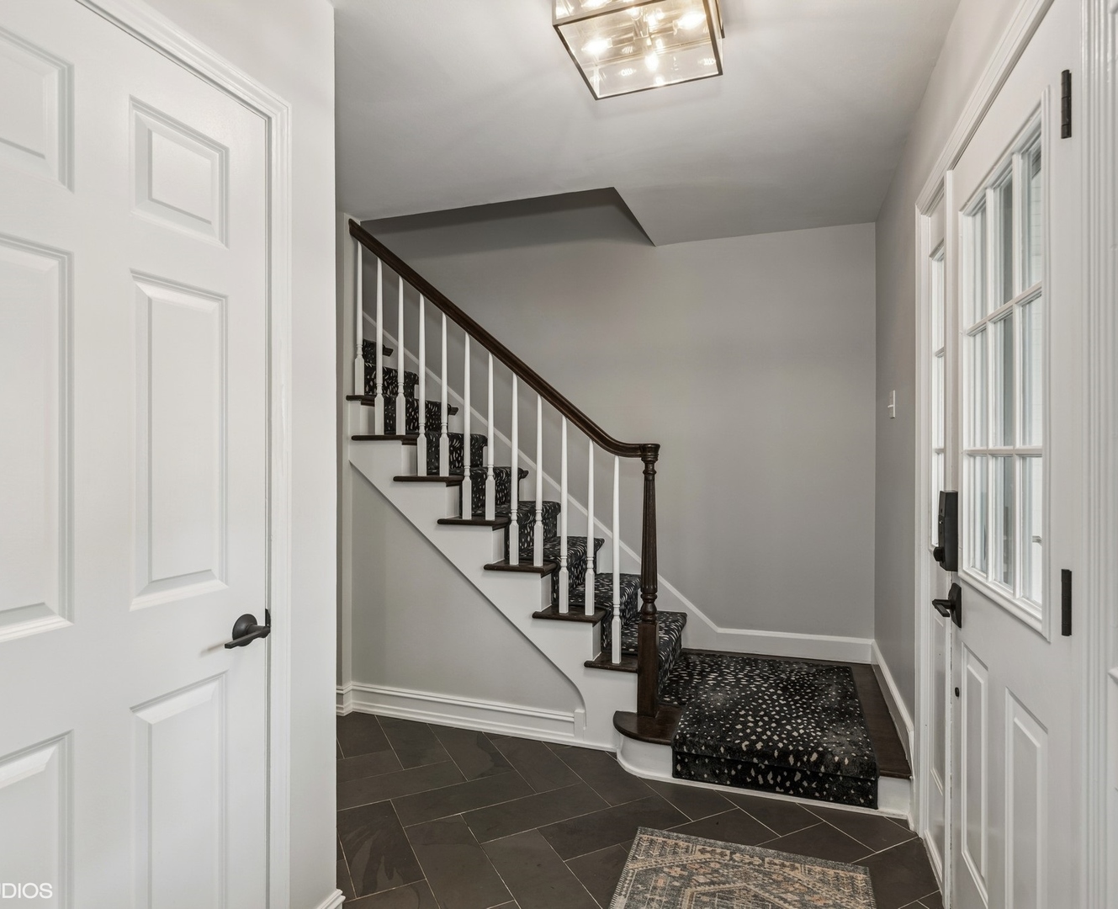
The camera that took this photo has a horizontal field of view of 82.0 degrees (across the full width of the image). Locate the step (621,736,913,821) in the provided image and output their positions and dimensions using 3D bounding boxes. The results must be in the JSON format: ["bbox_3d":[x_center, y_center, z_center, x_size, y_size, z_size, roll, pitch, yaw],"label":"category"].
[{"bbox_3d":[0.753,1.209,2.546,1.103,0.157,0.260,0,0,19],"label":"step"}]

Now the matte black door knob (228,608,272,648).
[{"bbox_3d":[-0.650,0.375,1.321,0.063,0.068,0.143,0,0,19],"label":"matte black door knob"}]

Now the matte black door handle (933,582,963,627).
[{"bbox_3d":[1.005,0.398,1.660,0.063,0.105,0.160,0,0,19],"label":"matte black door handle"}]

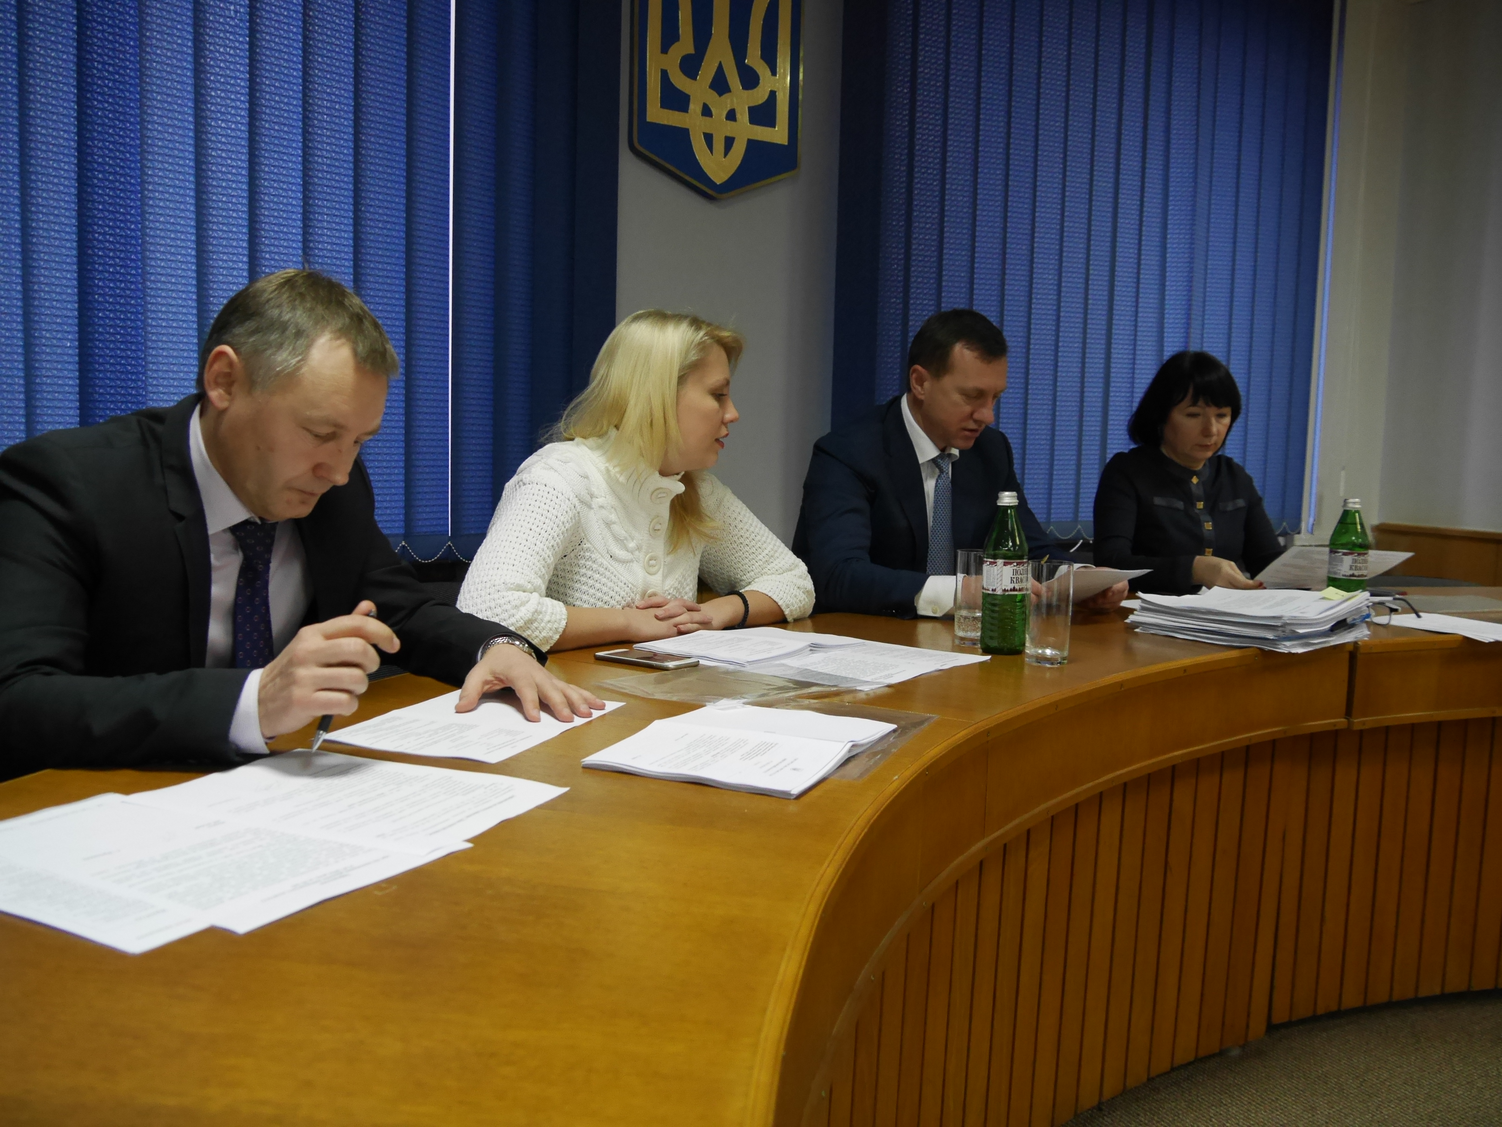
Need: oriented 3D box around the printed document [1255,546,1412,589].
[{"bbox_3d":[1.101,0.008,2.315,0.210,0.008,0.297,1,-13,9],"label":"printed document"}]

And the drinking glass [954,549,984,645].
[{"bbox_3d":[0.356,0.052,1.917,0.064,0.147,0.064,1,5,0],"label":"drinking glass"}]

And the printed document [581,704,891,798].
[{"bbox_3d":[-0.002,0.177,1.212,0.213,0.015,0.292,4,6,24],"label":"printed document"}]

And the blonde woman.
[{"bbox_3d":[-0.180,0.221,2.021,0.570,1.265,0.720,-3,7,-40],"label":"blonde woman"}]

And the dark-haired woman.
[{"bbox_3d":[0.959,0.186,2.650,0.500,1.270,0.720,1,6,-7],"label":"dark-haired woman"}]

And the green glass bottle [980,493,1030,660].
[{"bbox_3d":[0.385,0.015,1.827,0.070,0.240,0.070,-1,6,-20],"label":"green glass bottle"}]

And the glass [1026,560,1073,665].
[{"bbox_3d":[0.431,0.069,1.758,0.064,0.147,0.064,1,5,0],"label":"glass"}]

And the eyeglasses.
[{"bbox_3d":[1.156,0.090,2.264,0.050,0.042,0.138,-4,8,-43],"label":"eyeglasses"}]

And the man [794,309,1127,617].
[{"bbox_3d":[0.335,0.186,2.278,0.600,1.310,0.750,-2,6,-32],"label":"man"}]

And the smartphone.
[{"bbox_3d":[-0.146,0.130,1.696,0.138,0.007,0.067,5,7,34],"label":"smartphone"}]

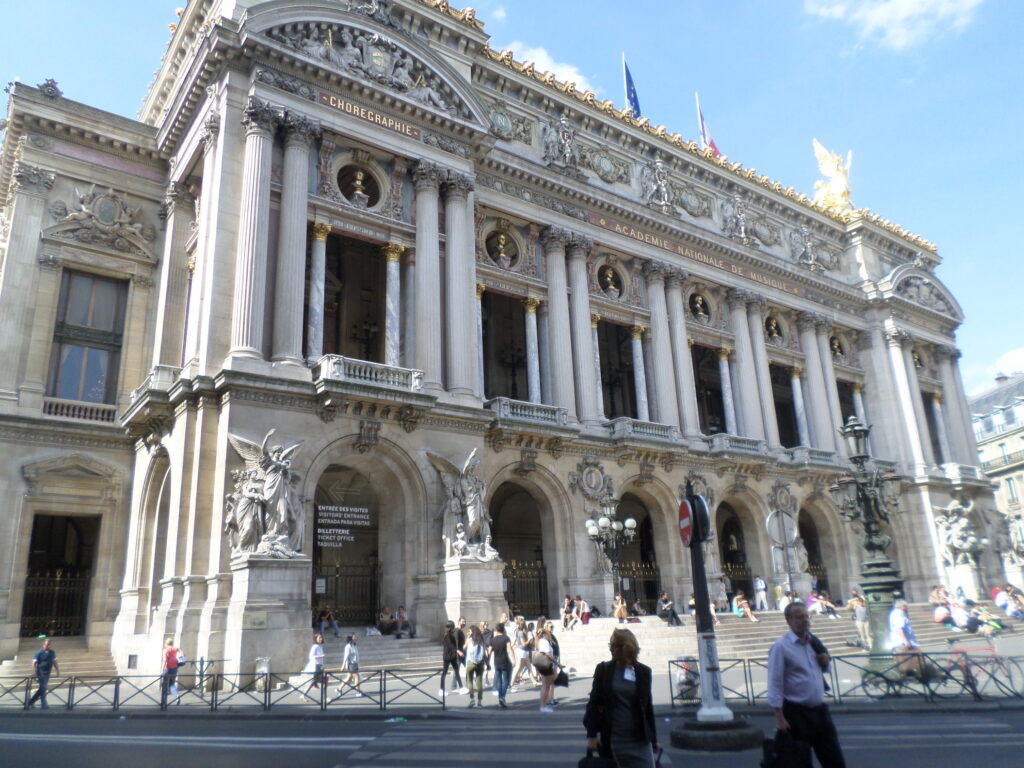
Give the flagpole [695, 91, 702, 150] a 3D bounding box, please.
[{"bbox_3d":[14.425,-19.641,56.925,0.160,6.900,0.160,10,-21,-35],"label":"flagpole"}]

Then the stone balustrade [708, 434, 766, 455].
[{"bbox_3d":[13.001,3.627,42.361,4.250,1.000,1.050,10,-21,-35],"label":"stone balustrade"}]

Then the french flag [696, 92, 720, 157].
[{"bbox_3d":[15.231,-19.751,57.574,1.700,4.000,0.700,10,-21,-35],"label":"french flag"}]

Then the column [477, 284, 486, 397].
[{"bbox_3d":[-1.621,-1.984,34.929,0.760,5.880,0.760,10,-21,-35],"label":"column"}]

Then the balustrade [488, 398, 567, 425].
[{"bbox_3d":[0.810,1.373,33.658,4.000,0.860,1.050,10,-20,-36],"label":"balustrade"}]

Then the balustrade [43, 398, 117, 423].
[{"bbox_3d":[-17.094,1.037,29.337,2.600,0.750,0.300,10,-20,-36],"label":"balustrade"}]

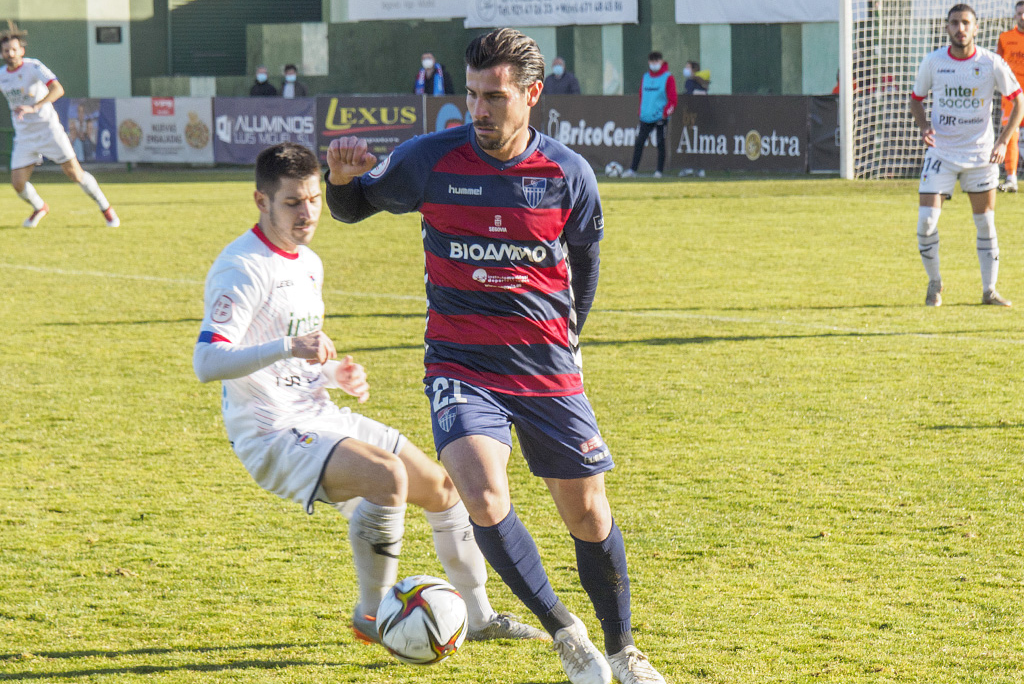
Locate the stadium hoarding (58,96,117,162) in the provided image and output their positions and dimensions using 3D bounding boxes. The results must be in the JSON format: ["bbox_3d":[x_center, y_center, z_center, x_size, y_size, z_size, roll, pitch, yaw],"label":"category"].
[{"bbox_3d":[-6.951,-3.336,58.791,0.060,1.024,2.441,-5,6,-41],"label":"stadium hoarding"}]

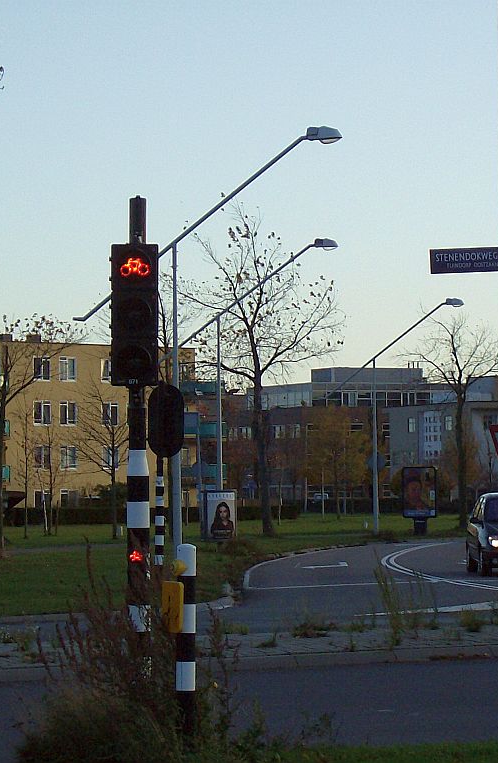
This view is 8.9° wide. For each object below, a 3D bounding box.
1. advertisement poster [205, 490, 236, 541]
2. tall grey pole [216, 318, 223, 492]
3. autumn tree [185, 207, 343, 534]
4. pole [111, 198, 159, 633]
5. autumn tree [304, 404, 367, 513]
[{"bbox_3d":[-0.777,3.721,88.500,0.880,1.380,0.200,0,-2,-22],"label":"advertisement poster"},{"bbox_3d":[-0.837,1.488,93.000,0.170,6.750,0.170,-1,-2,0],"label":"tall grey pole"},{"bbox_3d":[0.608,-0.392,125.000,6.100,12.800,6.100,-1,-2,0],"label":"autumn tree"},{"bbox_3d":[-0.670,0.536,19.041,0.280,3.280,0.360,-1,-2,12],"label":"pole"},{"bbox_3d":[5.753,5.321,212.000,4.200,7.200,4.100,0,-2,0],"label":"autumn tree"}]

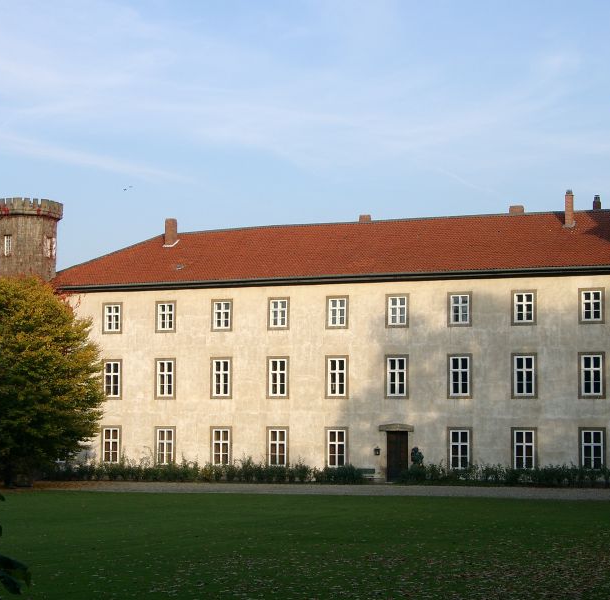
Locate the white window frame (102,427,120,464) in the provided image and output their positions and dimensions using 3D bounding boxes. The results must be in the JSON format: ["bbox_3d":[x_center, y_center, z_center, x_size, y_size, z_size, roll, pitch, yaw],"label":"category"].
[{"bbox_3d":[-12.264,9.192,93.449,1.328,2.388,0.200,-2,-5,22],"label":"white window frame"}]

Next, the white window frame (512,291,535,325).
[{"bbox_3d":[11.405,0.389,77.025,1.329,1.812,0.200,-2,-5,23],"label":"white window frame"}]

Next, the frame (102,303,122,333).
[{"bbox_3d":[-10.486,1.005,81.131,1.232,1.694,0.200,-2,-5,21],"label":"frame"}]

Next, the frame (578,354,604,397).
[{"bbox_3d":[15.967,4.207,82.383,1.349,2.559,0.200,-2,-5,22],"label":"frame"}]

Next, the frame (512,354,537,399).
[{"bbox_3d":[11.386,3.928,76.728,1.329,2.325,0.200,-2,-5,23],"label":"frame"}]

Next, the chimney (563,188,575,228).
[{"bbox_3d":[15.774,-5.430,88.245,0.550,2.347,0.550,-2,-5,22],"label":"chimney"}]

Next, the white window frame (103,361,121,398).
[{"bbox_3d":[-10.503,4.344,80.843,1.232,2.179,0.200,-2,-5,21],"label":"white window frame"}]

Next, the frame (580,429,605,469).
[{"bbox_3d":[14.612,7.625,75.052,1.329,2.209,0.200,-2,-5,23],"label":"frame"}]

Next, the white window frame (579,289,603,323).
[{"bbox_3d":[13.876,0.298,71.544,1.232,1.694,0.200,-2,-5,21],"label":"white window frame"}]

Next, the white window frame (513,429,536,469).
[{"bbox_3d":[11.366,7.721,76.410,1.329,2.209,0.200,-2,-5,23],"label":"white window frame"}]

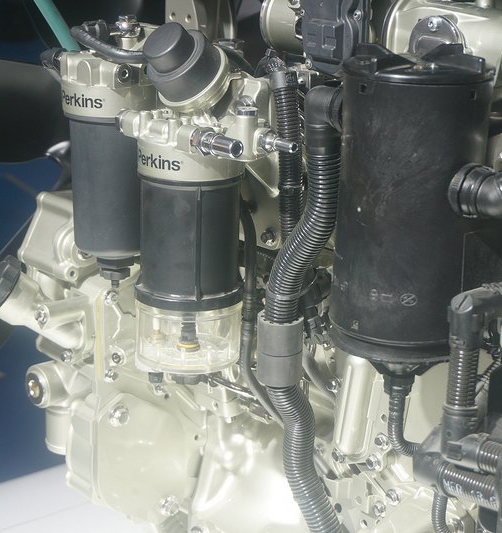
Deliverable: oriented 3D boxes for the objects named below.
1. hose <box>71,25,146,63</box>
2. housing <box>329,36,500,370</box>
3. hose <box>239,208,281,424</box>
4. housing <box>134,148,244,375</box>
[{"bbox_3d":[-0.141,-0.221,1.255,0.078,0.032,0.050,1,15,0],"label":"hose"},{"bbox_3d":[0.144,-0.062,1.151,0.138,0.258,0.138,1,15,0],"label":"housing"},{"bbox_3d":[0.009,0.053,1.271,0.043,0.223,0.045,1,15,0],"label":"hose"},{"bbox_3d":[-0.059,-0.014,1.221,0.105,0.215,0.105,1,15,0],"label":"housing"}]

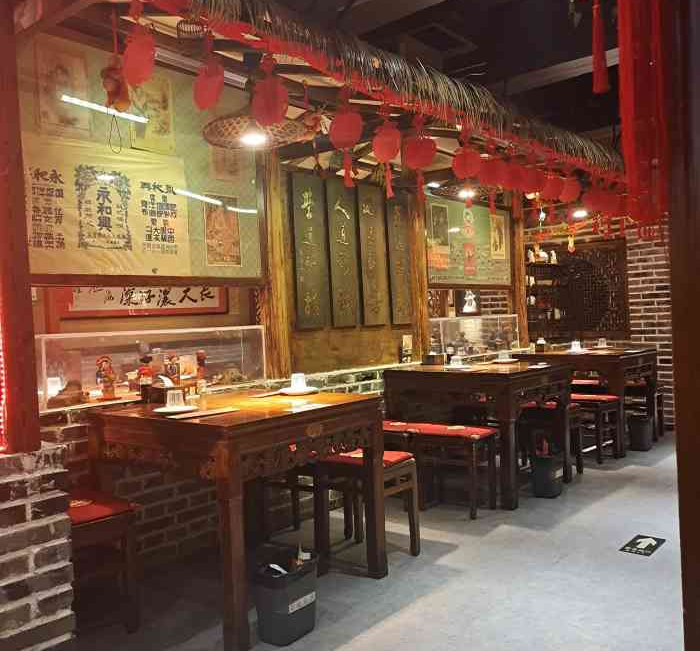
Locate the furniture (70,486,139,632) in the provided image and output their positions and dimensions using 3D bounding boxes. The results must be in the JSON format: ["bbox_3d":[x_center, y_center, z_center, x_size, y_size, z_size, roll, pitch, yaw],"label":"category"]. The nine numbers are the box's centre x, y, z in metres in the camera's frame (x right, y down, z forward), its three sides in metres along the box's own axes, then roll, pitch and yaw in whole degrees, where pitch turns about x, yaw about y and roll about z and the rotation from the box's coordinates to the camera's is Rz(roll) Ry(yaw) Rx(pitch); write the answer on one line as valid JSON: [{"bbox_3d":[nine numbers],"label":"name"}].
[{"bbox_3d":[-1.026,0.912,2.598,0.370,0.460,0.330,-1,1,39],"label":"furniture"}]

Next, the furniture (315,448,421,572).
[{"bbox_3d":[0.083,0.864,3.324,0.370,0.470,0.340,-1,1,39],"label":"furniture"}]

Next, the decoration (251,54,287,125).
[{"bbox_3d":[-0.295,-0.862,2.585,0.120,0.265,0.145,-1,1,39],"label":"decoration"}]

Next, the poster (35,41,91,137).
[{"bbox_3d":[-1.199,-0.987,2.952,0.015,0.365,0.240,-1,1,39],"label":"poster"}]

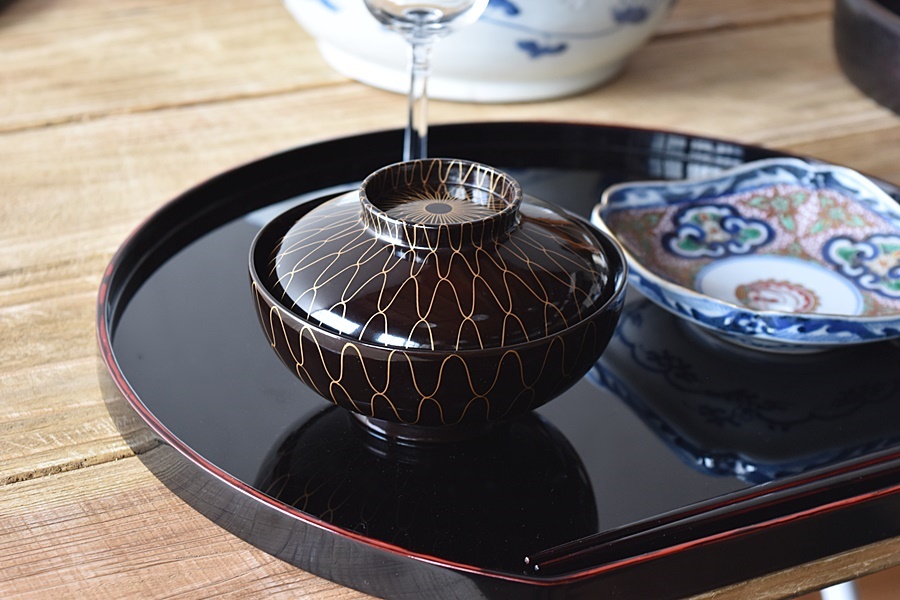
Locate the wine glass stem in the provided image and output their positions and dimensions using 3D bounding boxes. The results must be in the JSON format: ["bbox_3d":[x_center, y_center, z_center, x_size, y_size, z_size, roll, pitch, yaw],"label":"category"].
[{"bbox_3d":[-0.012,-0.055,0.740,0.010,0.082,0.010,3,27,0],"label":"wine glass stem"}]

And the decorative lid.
[{"bbox_3d":[-0.003,-0.022,0.663,0.114,0.029,0.114,2,27,-1],"label":"decorative lid"}]

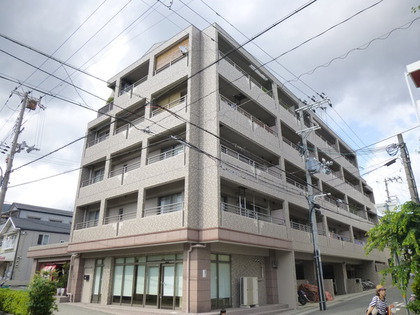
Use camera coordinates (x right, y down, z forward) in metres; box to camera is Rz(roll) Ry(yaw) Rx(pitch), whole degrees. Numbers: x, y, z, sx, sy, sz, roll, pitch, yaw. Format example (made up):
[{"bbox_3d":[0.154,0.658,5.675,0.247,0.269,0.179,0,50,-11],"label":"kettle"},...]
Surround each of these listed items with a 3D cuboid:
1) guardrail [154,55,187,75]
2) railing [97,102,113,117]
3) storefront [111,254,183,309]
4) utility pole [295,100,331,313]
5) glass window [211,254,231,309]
[{"bbox_3d":[-2.291,-5.314,17.651,2.870,0.420,0.080,-17,-27,37],"label":"guardrail"},{"bbox_3d":[-7.497,-3.334,21.799,2.200,0.940,0.090,-17,-27,37],"label":"railing"},{"bbox_3d":[-3.309,6.252,15.405,5.400,2.430,0.220,-17,-27,37],"label":"storefront"},{"bbox_3d":[6.763,2.217,18.095,2.250,12.500,0.850,-17,-27,37],"label":"utility pole"},{"bbox_3d":[0.528,5.827,14.329,0.100,2.360,1.530,-17,-27,37],"label":"glass window"}]

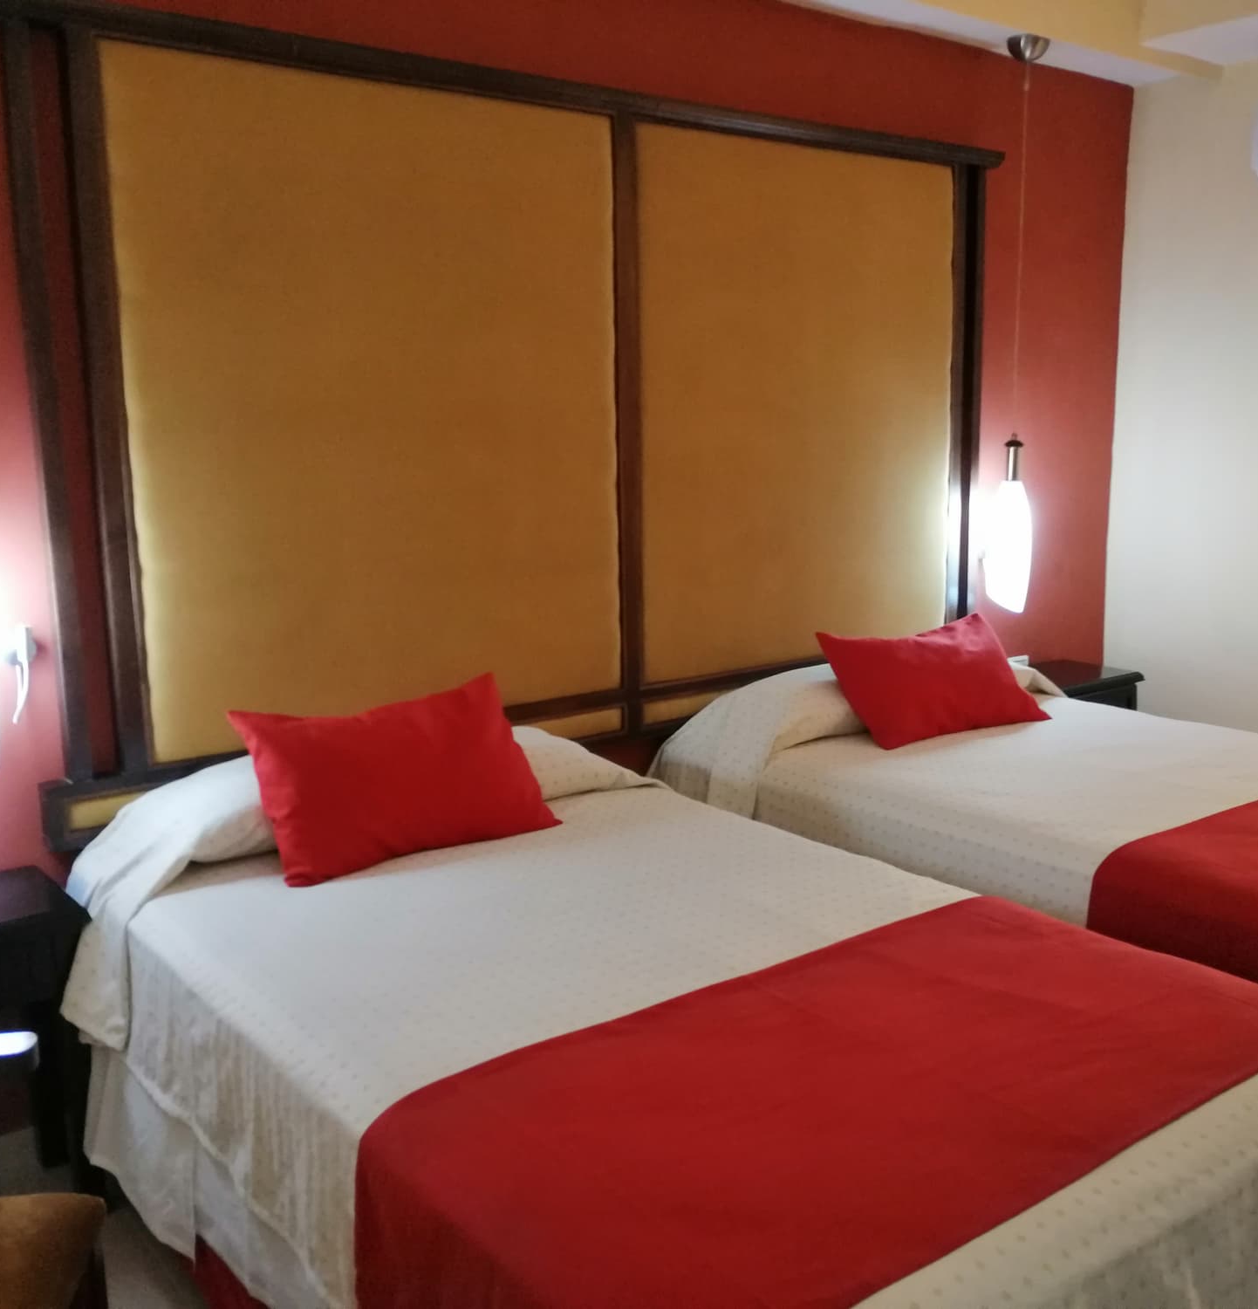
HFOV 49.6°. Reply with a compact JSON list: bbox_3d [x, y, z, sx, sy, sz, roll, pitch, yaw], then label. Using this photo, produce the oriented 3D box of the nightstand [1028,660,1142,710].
[{"bbox_3d":[1.454,0.363,4.566,0.470,0.580,0.360,-8,12,-36],"label":"nightstand"}]

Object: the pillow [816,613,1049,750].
[{"bbox_3d":[0.858,0.059,3.829,0.650,0.385,0.140,-8,-32,-36],"label":"pillow"}]

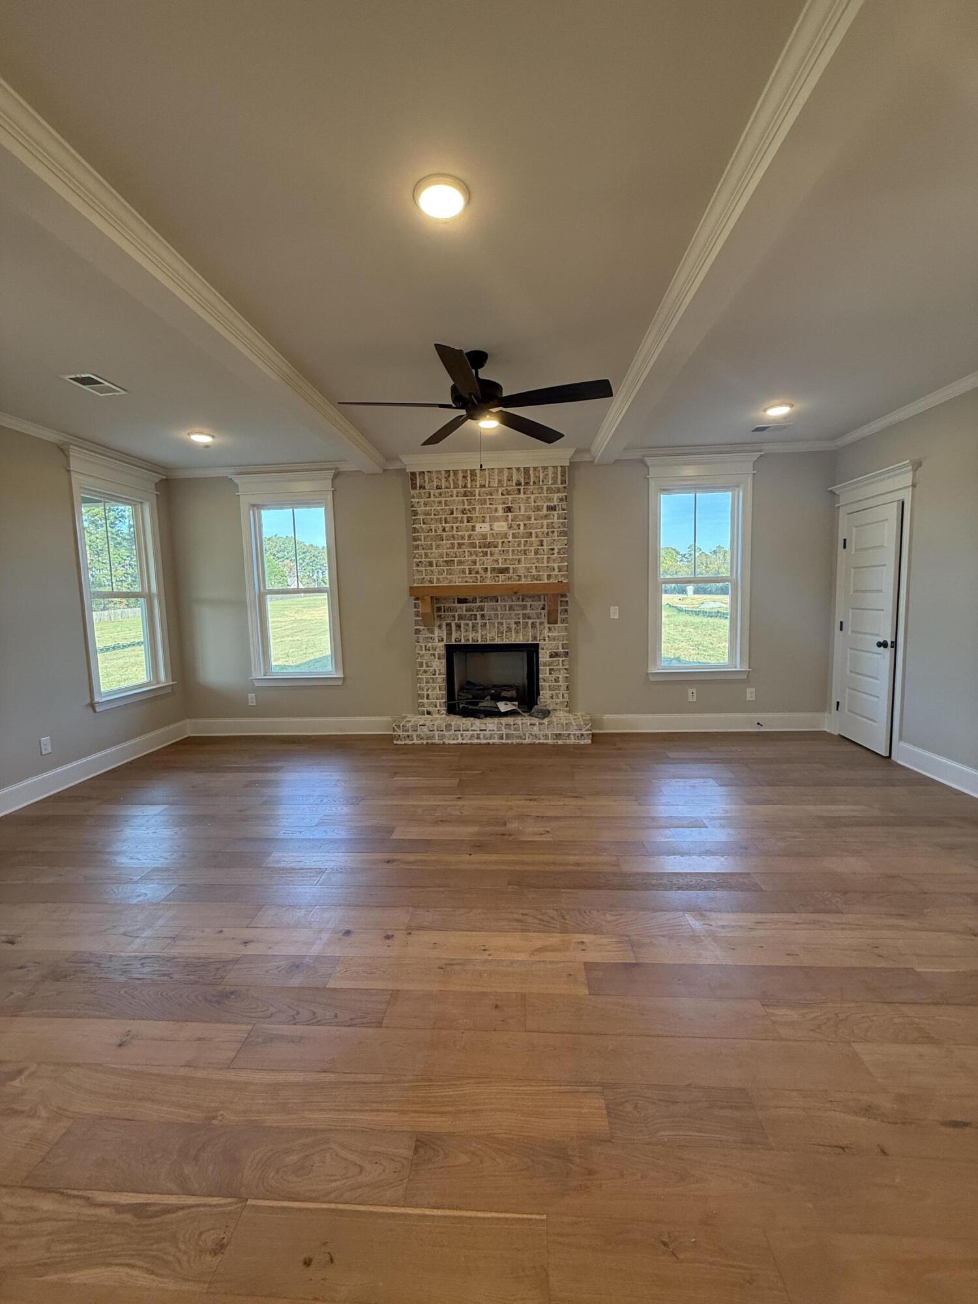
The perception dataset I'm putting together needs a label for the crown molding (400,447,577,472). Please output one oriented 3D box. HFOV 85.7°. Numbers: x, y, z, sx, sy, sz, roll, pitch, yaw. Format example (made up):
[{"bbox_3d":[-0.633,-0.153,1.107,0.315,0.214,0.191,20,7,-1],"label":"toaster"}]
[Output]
[{"bbox_3d":[-0.015,-1.810,5.025,1.664,0.134,0.159,-1,6,4],"label":"crown molding"}]

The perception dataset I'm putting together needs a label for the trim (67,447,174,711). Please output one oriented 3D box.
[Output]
[{"bbox_3d":[-3.262,-0.609,4.779,0.120,2.127,1.030,-1,6,4],"label":"trim"}]

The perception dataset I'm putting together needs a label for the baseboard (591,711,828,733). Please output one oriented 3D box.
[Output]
[{"bbox_3d":[2.153,0.702,5.250,2.329,0.177,0.020,-1,6,4],"label":"baseboard"}]

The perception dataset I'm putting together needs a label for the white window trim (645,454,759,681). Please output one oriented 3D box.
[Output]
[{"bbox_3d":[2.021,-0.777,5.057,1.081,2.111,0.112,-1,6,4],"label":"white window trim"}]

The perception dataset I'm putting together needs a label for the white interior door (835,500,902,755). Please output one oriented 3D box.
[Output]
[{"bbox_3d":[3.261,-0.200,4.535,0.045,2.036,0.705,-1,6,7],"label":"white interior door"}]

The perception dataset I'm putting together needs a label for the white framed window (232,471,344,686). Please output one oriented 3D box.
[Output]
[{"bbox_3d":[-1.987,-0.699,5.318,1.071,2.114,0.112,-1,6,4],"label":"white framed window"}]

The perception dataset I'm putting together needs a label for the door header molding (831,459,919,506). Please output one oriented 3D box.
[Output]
[{"bbox_3d":[3.163,-1.361,4.390,0.083,0.190,1.034,-1,6,4],"label":"door header molding"}]

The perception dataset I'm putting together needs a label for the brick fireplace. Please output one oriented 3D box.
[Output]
[{"bbox_3d":[0.010,-0.464,5.053,1.874,2.644,0.395,-1,6,4],"label":"brick fireplace"}]

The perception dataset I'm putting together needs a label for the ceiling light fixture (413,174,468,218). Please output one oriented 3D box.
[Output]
[{"bbox_3d":[-0.156,-1.513,1.769,0.190,0.027,0.190,-1,6,4],"label":"ceiling light fixture"}]

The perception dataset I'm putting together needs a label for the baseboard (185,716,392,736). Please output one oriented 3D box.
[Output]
[{"bbox_3d":[-2.034,0.785,5.489,2.308,0.177,0.022,-1,6,4],"label":"baseboard"}]

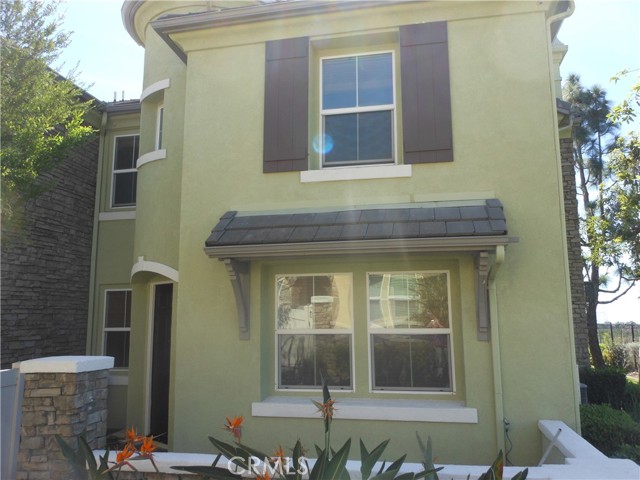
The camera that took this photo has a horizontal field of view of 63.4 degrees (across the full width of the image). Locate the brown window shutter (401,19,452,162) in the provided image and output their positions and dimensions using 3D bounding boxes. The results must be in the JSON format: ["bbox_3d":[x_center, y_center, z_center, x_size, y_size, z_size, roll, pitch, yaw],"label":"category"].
[{"bbox_3d":[1.385,-1.922,6.757,0.620,1.924,0.050,-2,-9,11],"label":"brown window shutter"}]

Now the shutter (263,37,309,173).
[{"bbox_3d":[-0.451,-1.852,7.108,0.627,1.916,0.050,-2,-9,11],"label":"shutter"}]

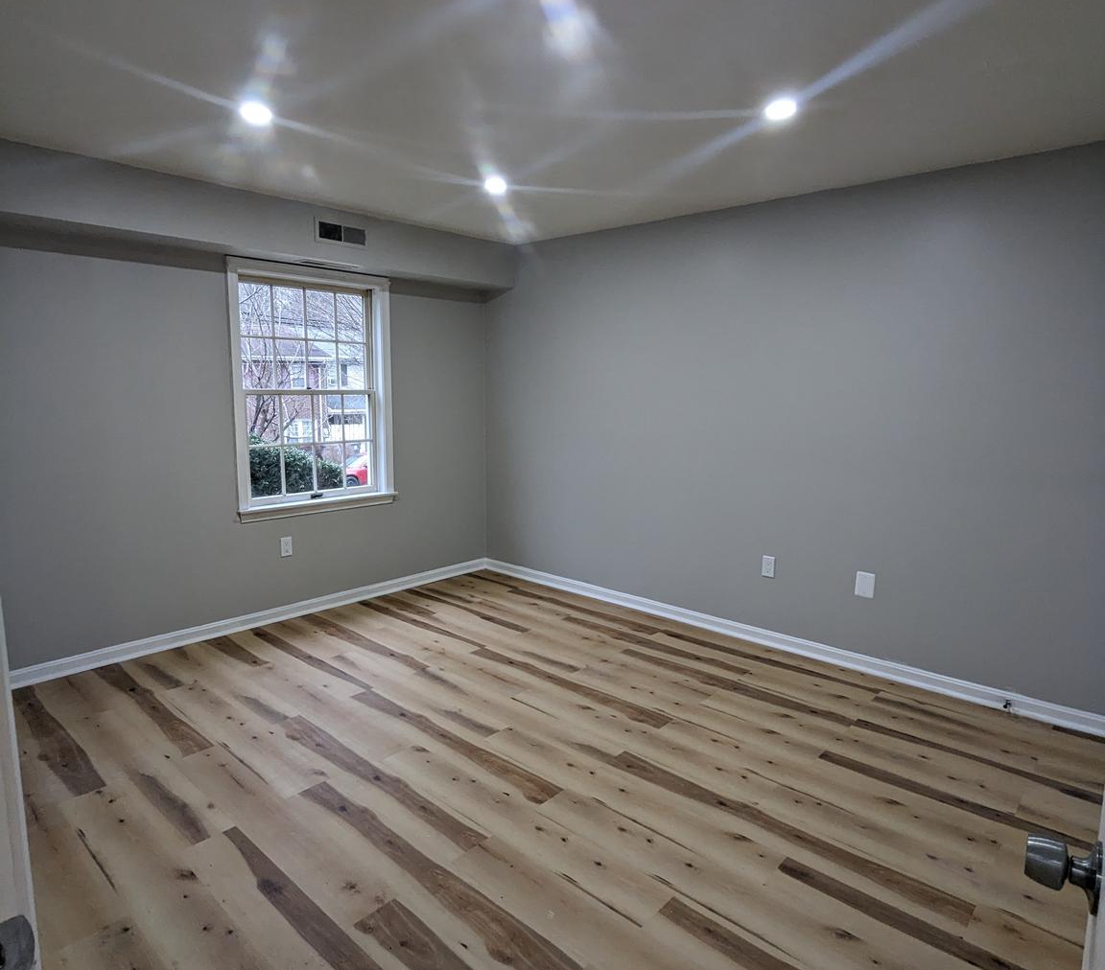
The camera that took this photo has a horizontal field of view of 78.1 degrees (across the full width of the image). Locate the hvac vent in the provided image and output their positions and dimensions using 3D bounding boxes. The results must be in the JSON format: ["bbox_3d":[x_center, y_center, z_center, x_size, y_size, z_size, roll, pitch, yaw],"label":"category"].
[{"bbox_3d":[-1.199,-1.430,3.872,0.025,0.130,0.335,8,11,42],"label":"hvac vent"}]

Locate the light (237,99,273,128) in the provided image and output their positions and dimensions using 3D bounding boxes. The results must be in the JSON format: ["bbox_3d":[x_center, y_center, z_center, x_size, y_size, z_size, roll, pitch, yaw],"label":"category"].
[{"bbox_3d":[-1.085,-1.359,2.490,0.125,0.025,0.125,8,11,42],"label":"light"}]

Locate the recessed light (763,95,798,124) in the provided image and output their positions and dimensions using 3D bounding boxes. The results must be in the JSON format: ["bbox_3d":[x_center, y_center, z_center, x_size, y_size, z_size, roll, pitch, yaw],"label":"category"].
[{"bbox_3d":[0.812,-1.333,2.419,0.125,0.025,0.125,8,11,42],"label":"recessed light"}]

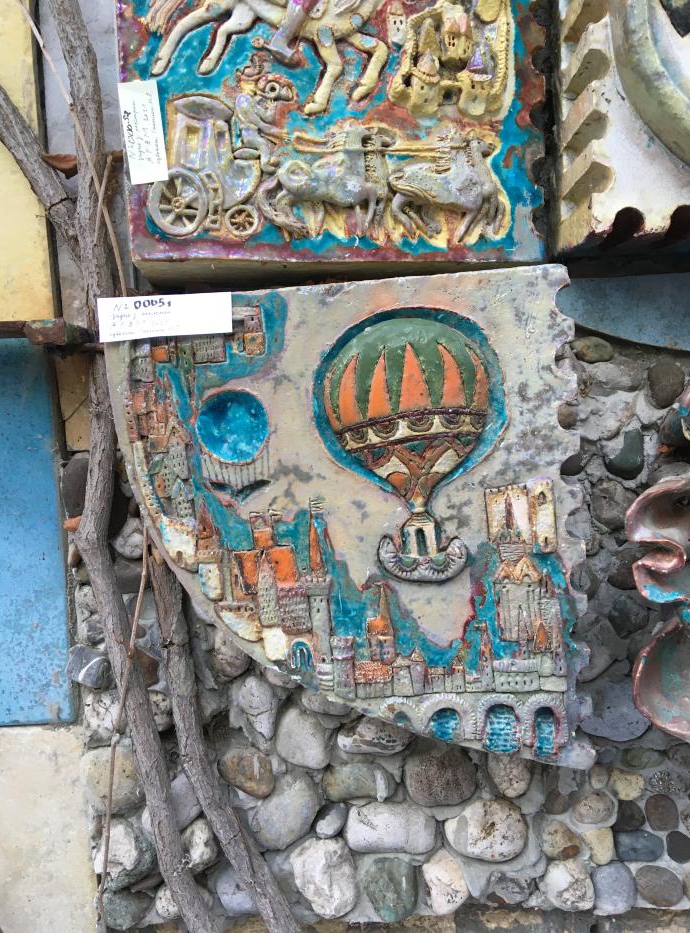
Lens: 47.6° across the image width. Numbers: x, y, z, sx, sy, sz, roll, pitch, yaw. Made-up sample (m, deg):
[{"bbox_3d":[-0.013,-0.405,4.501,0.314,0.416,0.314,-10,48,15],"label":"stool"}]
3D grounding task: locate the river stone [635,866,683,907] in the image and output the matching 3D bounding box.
[{"bbox_3d":[0.350,0.467,0.869,0.053,0.046,0.034,-2,5,0],"label":"river stone"}]

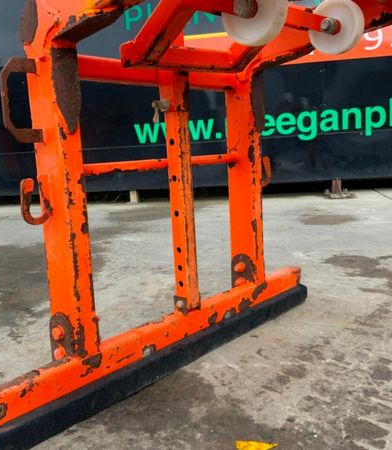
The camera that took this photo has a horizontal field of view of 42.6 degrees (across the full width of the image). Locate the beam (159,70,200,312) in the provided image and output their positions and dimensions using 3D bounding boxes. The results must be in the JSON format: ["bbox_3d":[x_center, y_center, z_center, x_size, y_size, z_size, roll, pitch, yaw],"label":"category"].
[{"bbox_3d":[-0.039,-0.089,1.373,0.058,0.649,0.058,4,10,42],"label":"beam"}]

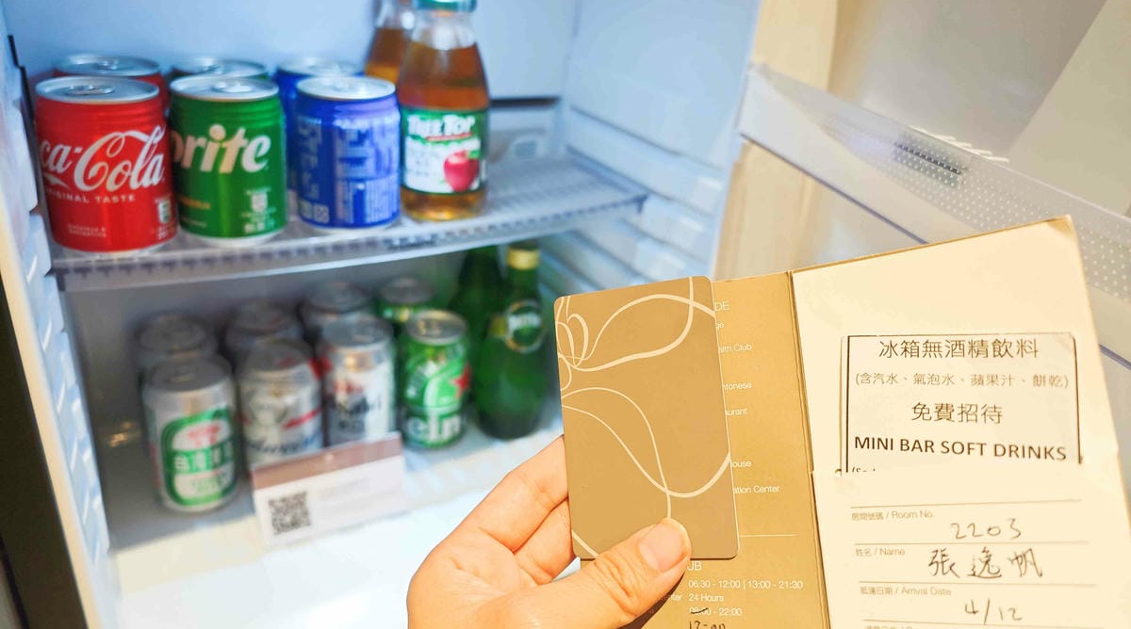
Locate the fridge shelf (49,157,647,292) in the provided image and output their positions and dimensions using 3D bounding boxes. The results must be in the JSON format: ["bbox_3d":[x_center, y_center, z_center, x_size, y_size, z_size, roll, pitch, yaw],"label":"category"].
[{"bbox_3d":[-0.145,-0.086,0.599,0.453,0.022,0.160,-12,34,-33],"label":"fridge shelf"}]

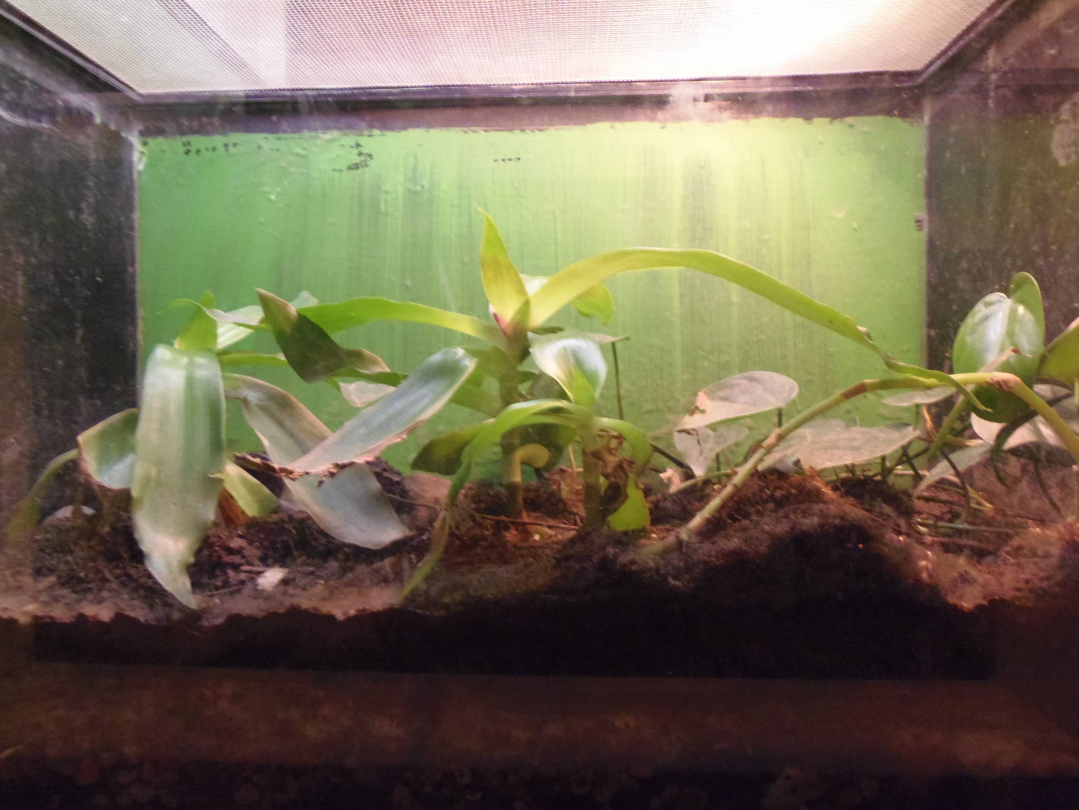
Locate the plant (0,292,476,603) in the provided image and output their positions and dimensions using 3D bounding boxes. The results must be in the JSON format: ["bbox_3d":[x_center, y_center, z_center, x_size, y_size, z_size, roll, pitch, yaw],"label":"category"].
[{"bbox_3d":[-0.168,0.018,0.420,0.265,0.160,0.190,0,1,3],"label":"plant"}]

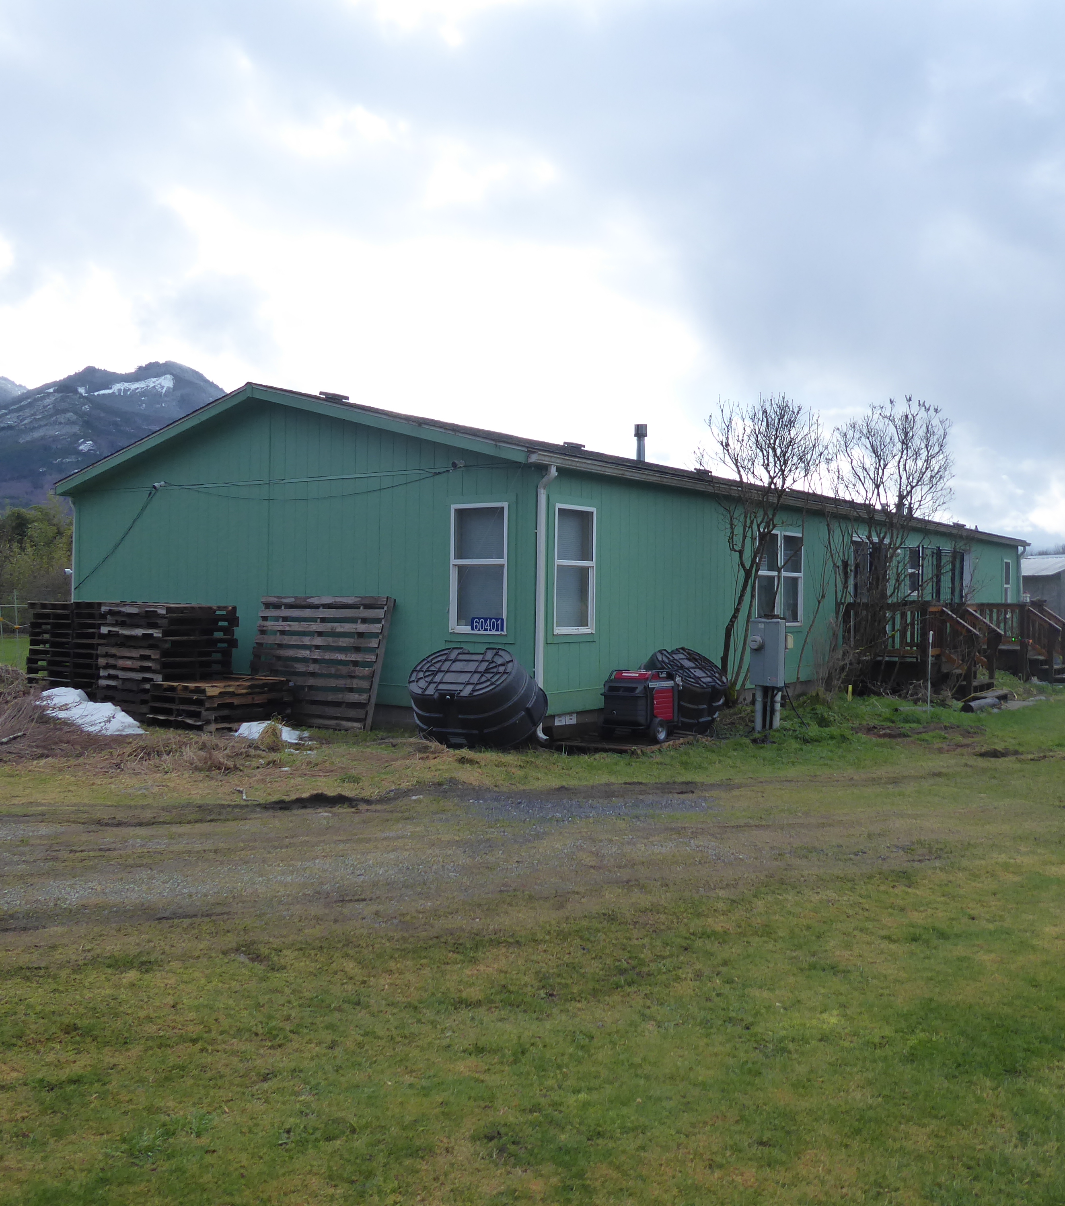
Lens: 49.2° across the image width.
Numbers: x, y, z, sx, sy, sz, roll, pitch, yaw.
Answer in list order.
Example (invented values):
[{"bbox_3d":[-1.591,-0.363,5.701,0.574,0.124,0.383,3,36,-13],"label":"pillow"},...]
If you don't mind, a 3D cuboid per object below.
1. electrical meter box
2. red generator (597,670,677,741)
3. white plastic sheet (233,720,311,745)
[{"bbox_3d":[2.557,0.560,12.672,0.346,0.752,0.218,1,0,36],"label":"electrical meter box"},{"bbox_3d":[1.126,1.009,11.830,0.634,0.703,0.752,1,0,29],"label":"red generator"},{"bbox_3d":[-2.689,1.288,11.979,0.772,0.178,0.446,1,0,27],"label":"white plastic sheet"}]

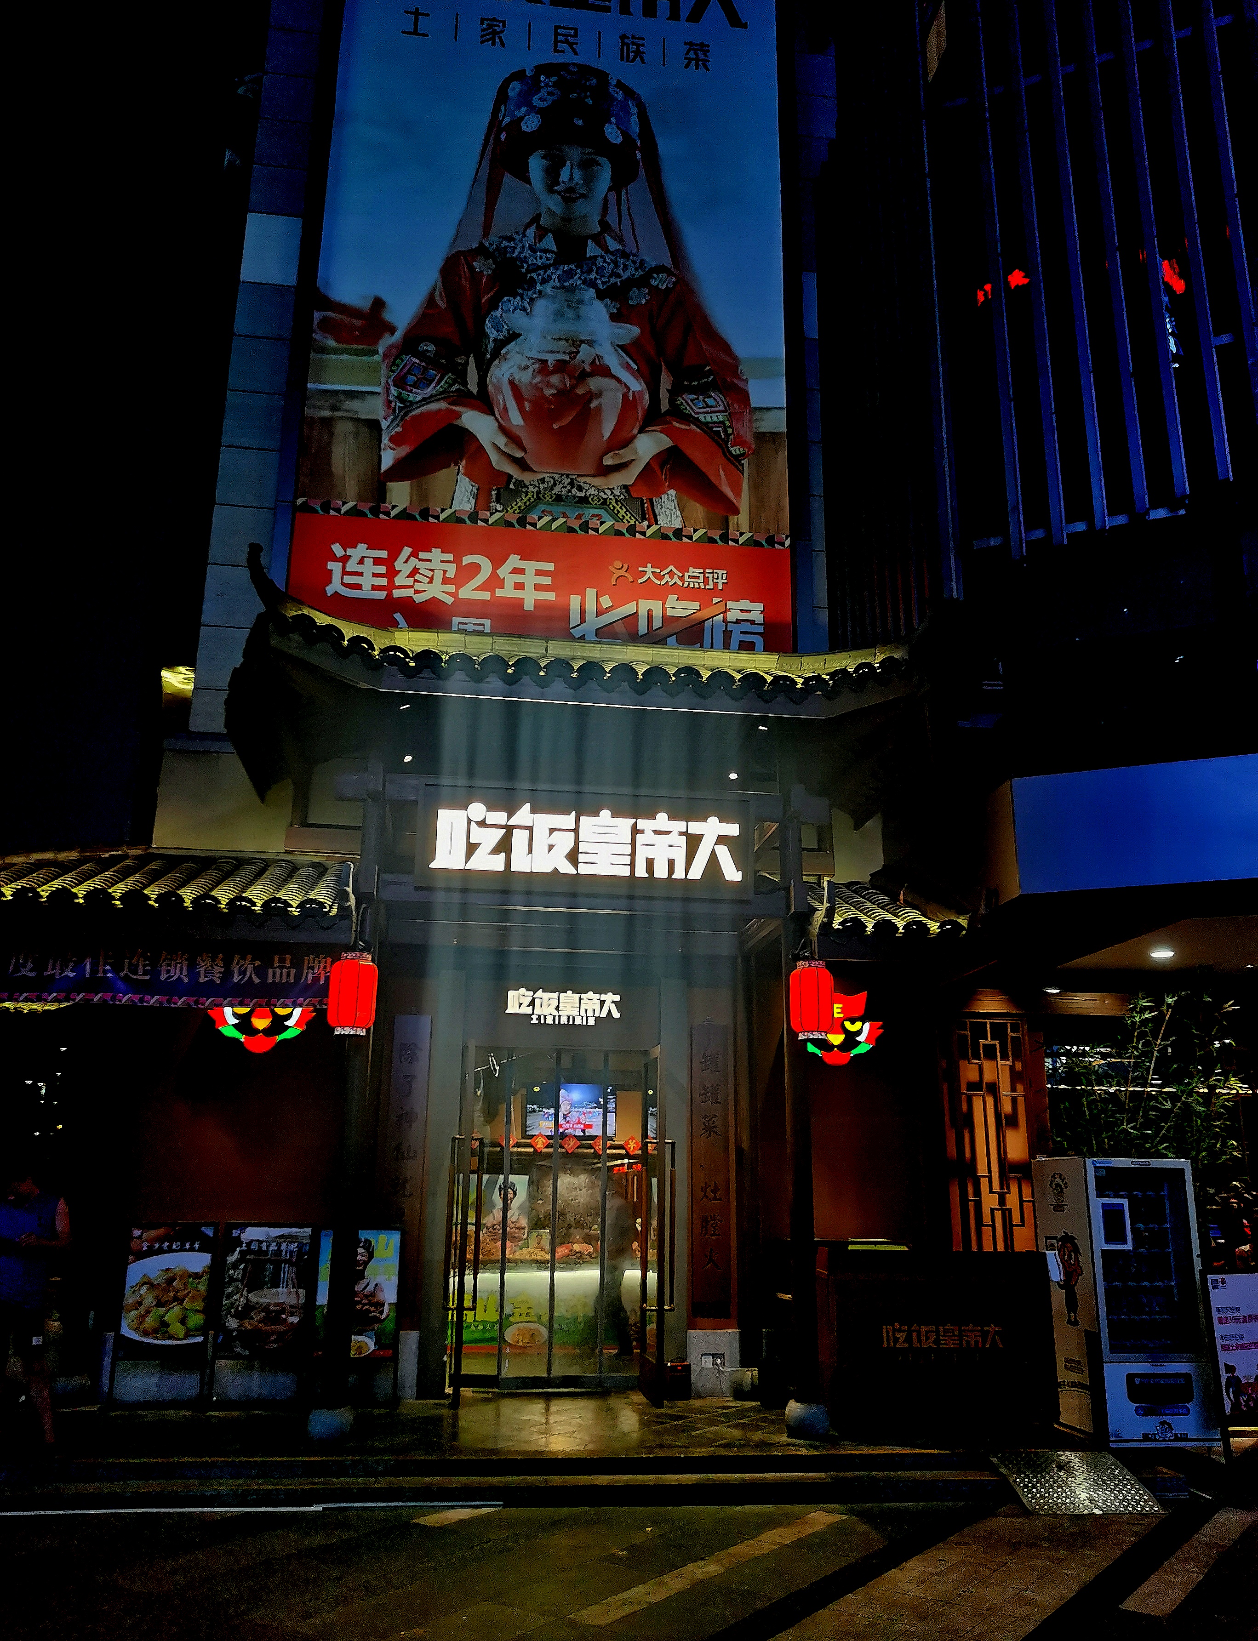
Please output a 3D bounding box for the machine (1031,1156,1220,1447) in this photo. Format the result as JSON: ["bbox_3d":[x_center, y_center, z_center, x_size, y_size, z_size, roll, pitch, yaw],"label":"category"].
[{"bbox_3d":[3.552,3.424,9.445,0.830,1.880,0.800,4,-17,-10],"label":"machine"}]

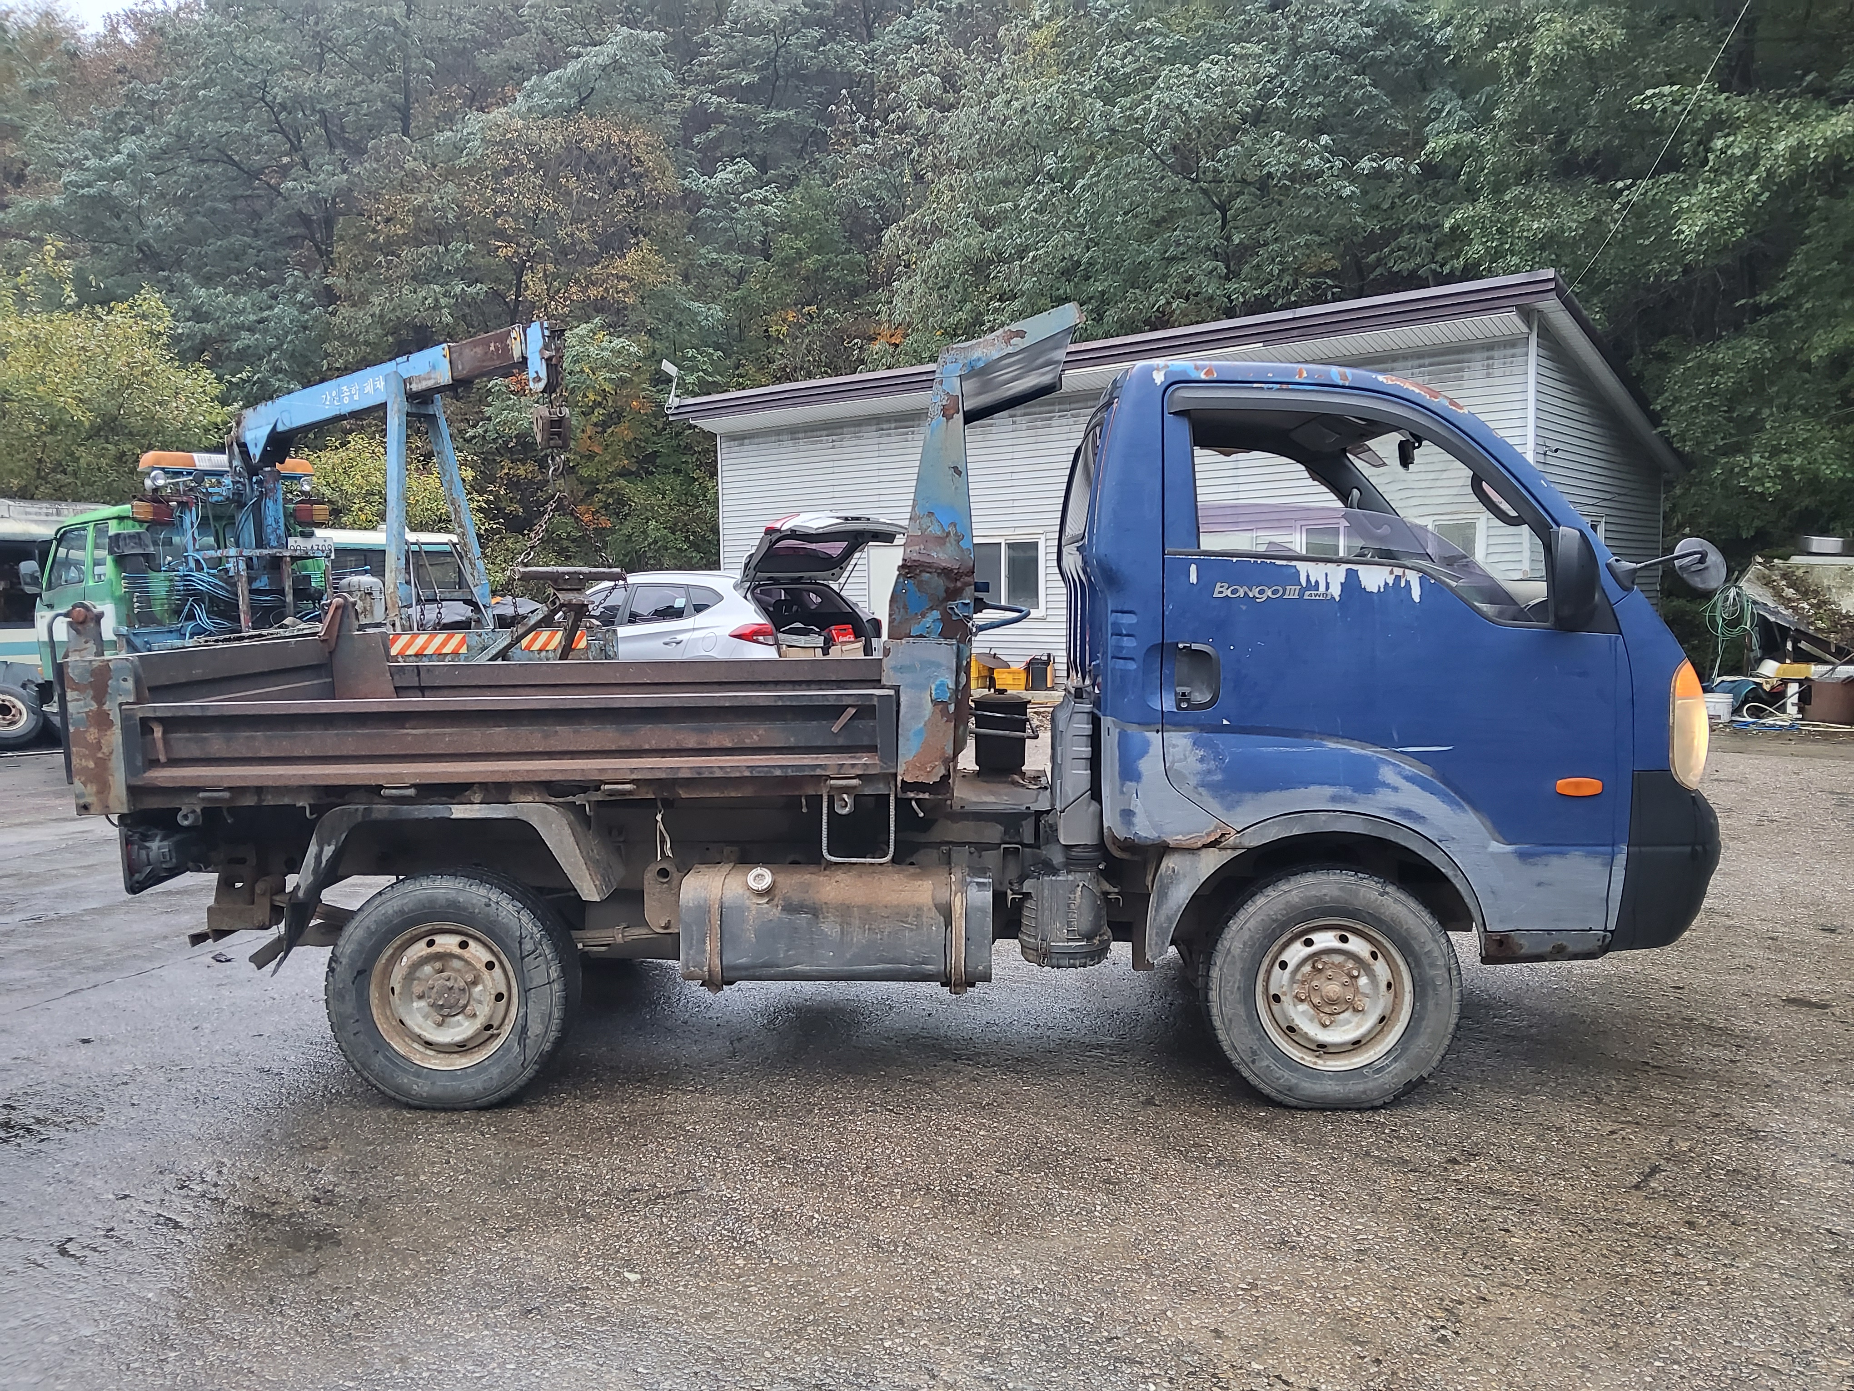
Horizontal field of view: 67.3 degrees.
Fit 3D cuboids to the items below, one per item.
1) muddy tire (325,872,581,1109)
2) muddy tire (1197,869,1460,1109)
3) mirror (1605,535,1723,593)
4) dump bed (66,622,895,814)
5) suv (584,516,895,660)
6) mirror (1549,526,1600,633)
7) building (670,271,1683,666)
[{"bbox_3d":[-1.321,0.814,3.911,0.645,0.645,0.200,0,4,2],"label":"muddy tire"},{"bbox_3d":[1.097,0.790,3.818,0.645,0.645,0.200,0,4,2],"label":"muddy tire"},{"bbox_3d":[2.058,-0.363,3.880,0.310,0.165,0.170,0,4,2],"label":"mirror"},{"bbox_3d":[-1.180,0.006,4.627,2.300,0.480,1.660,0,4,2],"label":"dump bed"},{"bbox_3d":[-2.515,-0.636,14.751,4.720,1.920,1.870,3,6,41],"label":"suv"},{"bbox_3d":[1.672,-0.303,3.600,0.120,0.265,0.190,1,5,20],"label":"mirror"},{"bbox_3d":[3.250,-2.501,21.421,14.000,4.600,6.600,3,6,40],"label":"building"}]

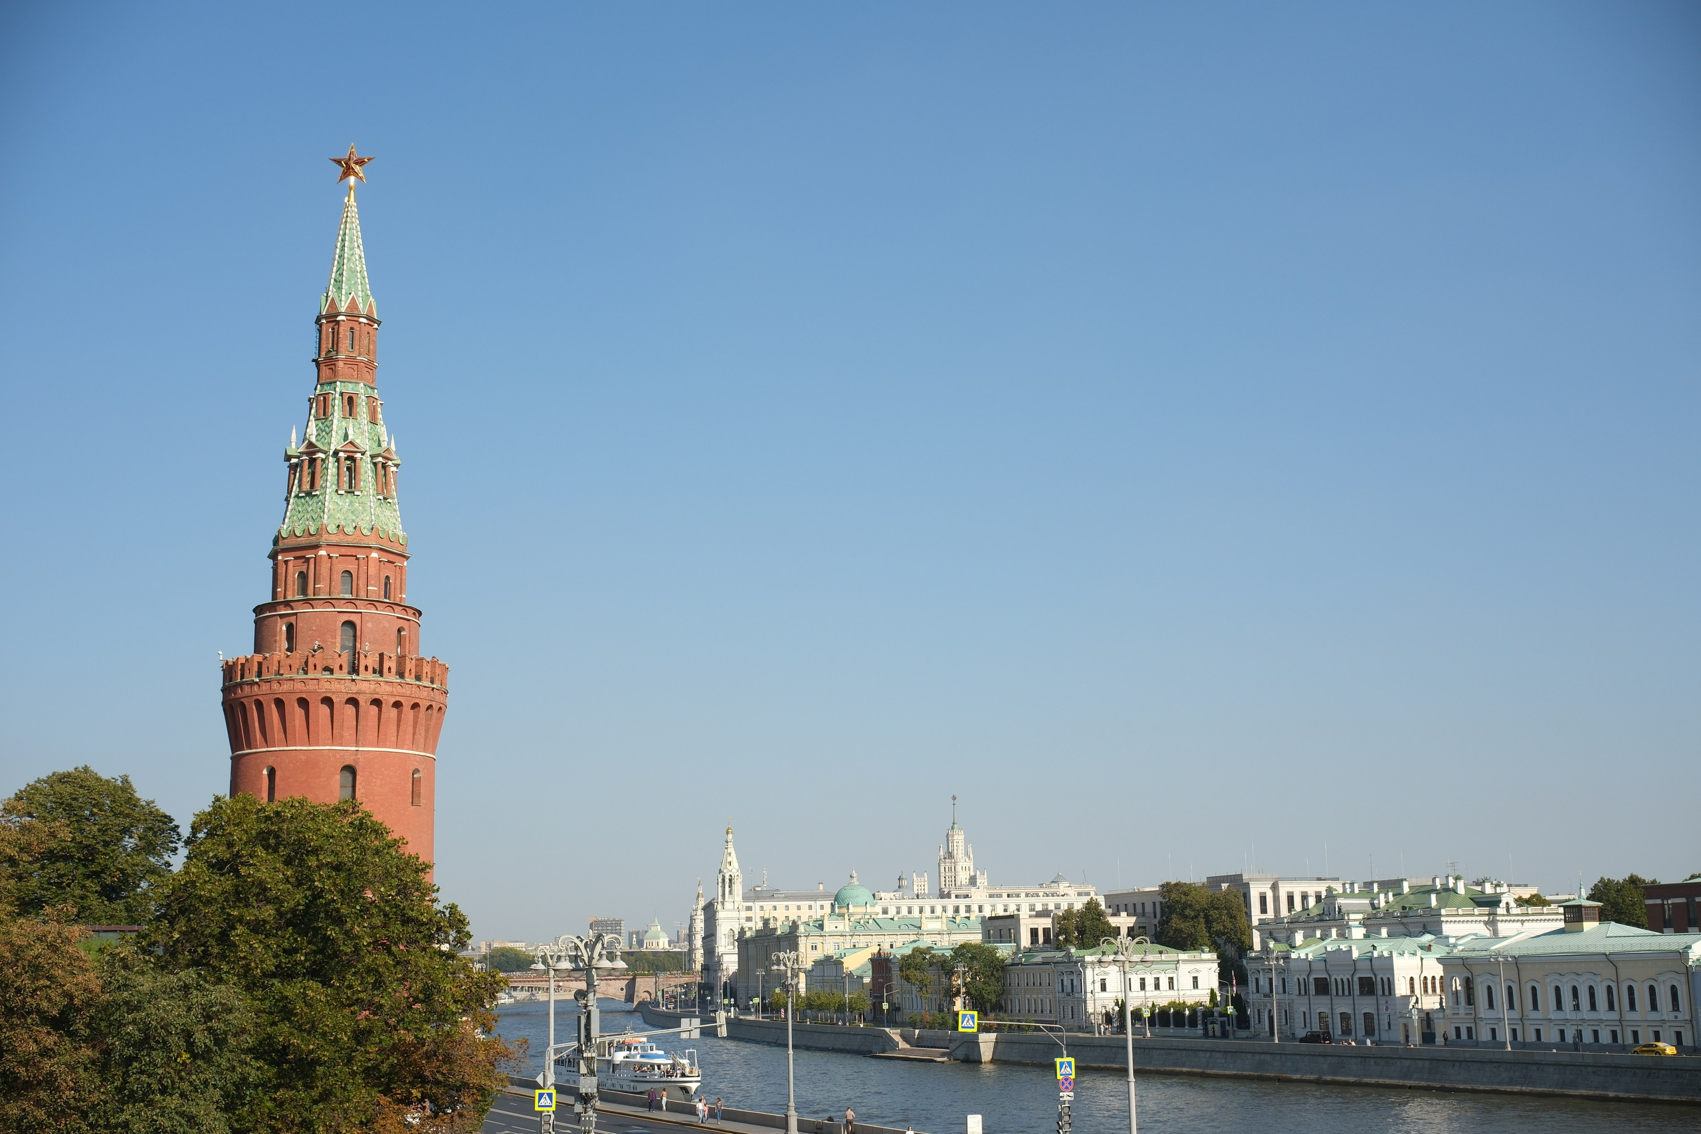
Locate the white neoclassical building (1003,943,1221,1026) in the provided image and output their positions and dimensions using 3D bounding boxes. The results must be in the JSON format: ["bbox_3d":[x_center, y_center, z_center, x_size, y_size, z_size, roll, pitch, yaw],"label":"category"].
[{"bbox_3d":[42.458,69.221,320.433,27.000,14.000,22.000,6,-13,-31],"label":"white neoclassical building"}]

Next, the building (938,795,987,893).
[{"bbox_3d":[117.514,325.982,2047.505,42.000,170.000,42.000,9,-15,-41],"label":"building"}]

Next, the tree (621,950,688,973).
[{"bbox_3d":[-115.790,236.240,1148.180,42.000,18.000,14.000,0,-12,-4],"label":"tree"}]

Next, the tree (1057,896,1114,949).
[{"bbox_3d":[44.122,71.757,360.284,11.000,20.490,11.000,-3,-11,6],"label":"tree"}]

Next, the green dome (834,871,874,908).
[{"bbox_3d":[0.820,79.460,478.000,9.600,9.500,9.600,-1,-12,0],"label":"green dome"}]

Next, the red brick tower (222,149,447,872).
[{"bbox_3d":[-31.898,2.520,120.819,13.500,61.500,13.500,2,-12,-15],"label":"red brick tower"}]

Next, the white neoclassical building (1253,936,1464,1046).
[{"bbox_3d":[74.620,61.370,281.150,13.000,13.400,32.300,5,-13,-27],"label":"white neoclassical building"}]

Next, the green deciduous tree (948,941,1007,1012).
[{"bbox_3d":[21.253,69.501,321.937,10.000,14.490,10.000,-2,-11,3],"label":"green deciduous tree"}]

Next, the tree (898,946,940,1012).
[{"bbox_3d":[13.040,78.290,363.580,8.200,14.000,8.000,-2,-12,2],"label":"tree"}]

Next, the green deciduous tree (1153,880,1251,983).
[{"bbox_3d":[63.990,68.690,347.530,17.000,24.400,15.000,-3,-12,10],"label":"green deciduous tree"}]

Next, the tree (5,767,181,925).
[{"bbox_3d":[-42.752,19.260,108.343,10.000,16.160,10.000,3,-12,-21],"label":"tree"}]

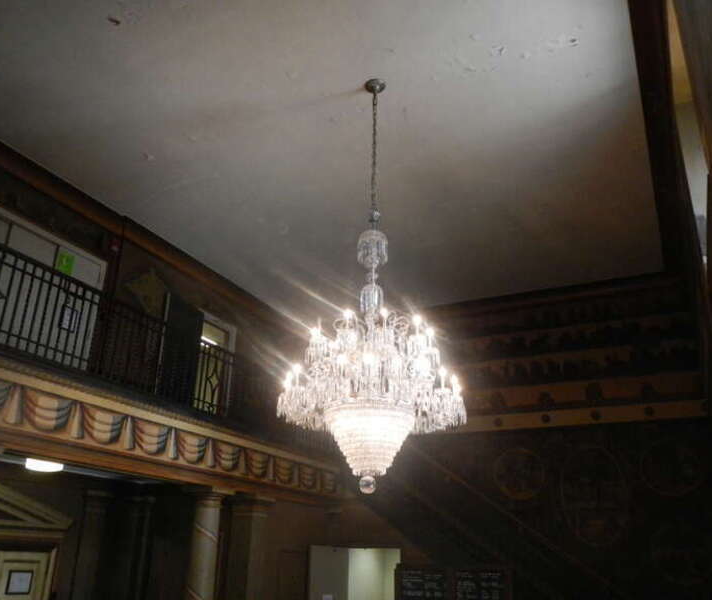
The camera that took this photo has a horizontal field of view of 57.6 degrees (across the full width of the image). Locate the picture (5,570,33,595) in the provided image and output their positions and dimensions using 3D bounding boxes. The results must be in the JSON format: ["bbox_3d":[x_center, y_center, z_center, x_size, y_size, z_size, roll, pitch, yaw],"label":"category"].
[{"bbox_3d":[-3.877,3.265,7.480,0.025,0.250,0.322,-9,-24,24],"label":"picture"}]

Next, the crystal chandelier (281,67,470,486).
[{"bbox_3d":[0.155,-0.343,6.243,1.660,4.252,1.660,1,-22,0],"label":"crystal chandelier"}]

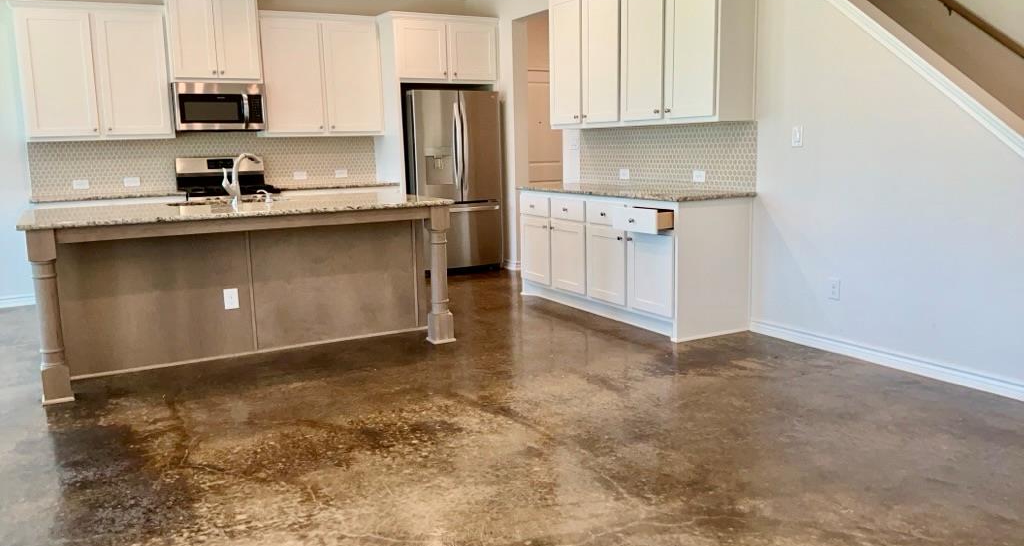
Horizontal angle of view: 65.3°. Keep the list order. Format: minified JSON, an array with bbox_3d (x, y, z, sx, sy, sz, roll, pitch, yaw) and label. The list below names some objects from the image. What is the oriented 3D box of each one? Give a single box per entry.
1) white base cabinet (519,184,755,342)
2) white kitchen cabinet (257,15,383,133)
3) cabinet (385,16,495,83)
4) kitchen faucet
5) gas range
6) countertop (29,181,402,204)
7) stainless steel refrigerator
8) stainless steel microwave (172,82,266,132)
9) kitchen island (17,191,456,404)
[{"bbox_3d":[0.790,-0.158,5.882,0.685,0.903,1.989,-6,10,-28],"label":"white base cabinet"},{"bbox_3d":[-1.836,-1.850,7.585,1.130,1.097,0.347,-6,10,-28],"label":"white kitchen cabinet"},{"bbox_3d":[-0.772,-2.174,7.930,1.083,0.640,0.695,-6,10,-28],"label":"cabinet"},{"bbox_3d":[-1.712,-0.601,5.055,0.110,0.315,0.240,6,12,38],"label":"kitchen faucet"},{"bbox_3d":[-2.556,-0.444,7.274,0.761,1.194,0.696,-6,10,-29],"label":"gas range"},{"bbox_3d":[-2.556,-0.719,7.177,3.019,0.036,0.645,-6,10,-28],"label":"countertop"},{"bbox_3d":[-0.680,-0.901,8.031,0.889,1.764,0.834,-6,10,-28],"label":"stainless steel refrigerator"},{"bbox_3d":[-2.657,-1.488,7.220,0.751,0.408,0.428,-6,10,-29],"label":"stainless steel microwave"},{"bbox_3d":[-1.648,0.041,4.979,2.325,0.915,1.175,-6,10,-29],"label":"kitchen island"}]

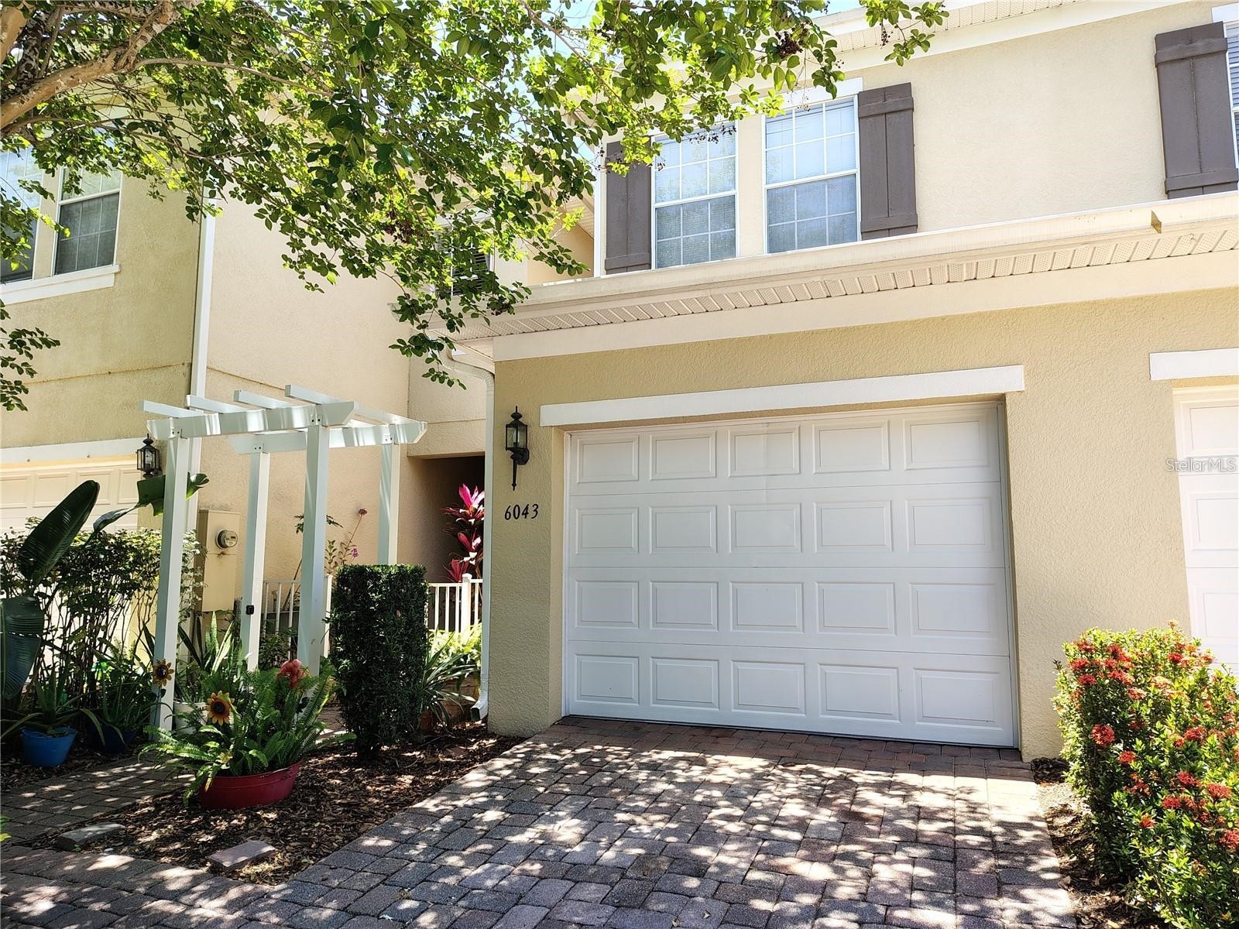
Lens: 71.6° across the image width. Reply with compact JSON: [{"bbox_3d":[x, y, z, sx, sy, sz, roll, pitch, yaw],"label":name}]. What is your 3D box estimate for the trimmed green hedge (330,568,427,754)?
[{"bbox_3d":[-1.530,1.255,5.527,0.420,1.220,0.420,-3,-7,22],"label":"trimmed green hedge"}]

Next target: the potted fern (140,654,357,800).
[{"bbox_3d":[-2.083,1.473,4.761,1.000,0.750,0.900,3,-7,-23],"label":"potted fern"}]

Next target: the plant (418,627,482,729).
[{"bbox_3d":[-1.315,1.552,6.307,0.700,0.740,0.680,1,-7,-11],"label":"plant"}]

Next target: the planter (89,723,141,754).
[{"bbox_3d":[-3.379,1.827,5.761,0.300,0.190,0.300,4,-8,-29],"label":"planter"}]

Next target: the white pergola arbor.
[{"bbox_3d":[-2.444,0.775,6.262,1.900,2.335,1.500,-3,-7,22],"label":"white pergola arbor"}]

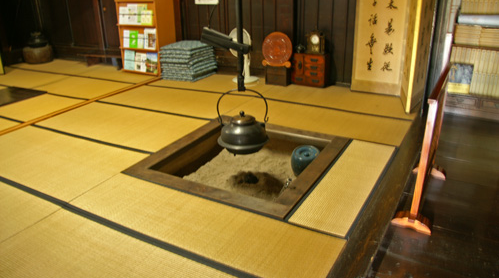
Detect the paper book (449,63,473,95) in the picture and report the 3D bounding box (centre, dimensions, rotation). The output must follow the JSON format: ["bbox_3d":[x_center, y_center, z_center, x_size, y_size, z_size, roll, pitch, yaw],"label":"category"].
[{"bbox_3d":[2.179,-0.618,3.859,0.192,0.309,0.030,11,27,29],"label":"paper book"}]

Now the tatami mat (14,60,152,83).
[{"bbox_3d":[-2.635,-1.096,5.947,3.072,0.045,0.756,11,27,29],"label":"tatami mat"}]

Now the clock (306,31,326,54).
[{"bbox_3d":[0.755,-1.109,4.262,0.174,0.254,0.132,11,27,29],"label":"clock"}]

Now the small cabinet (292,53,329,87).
[{"bbox_3d":[0.729,-0.832,4.415,0.420,0.372,0.192,11,27,29],"label":"small cabinet"}]

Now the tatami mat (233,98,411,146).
[{"bbox_3d":[0.584,-0.169,3.421,1.582,0.045,0.624,11,27,29],"label":"tatami mat"}]

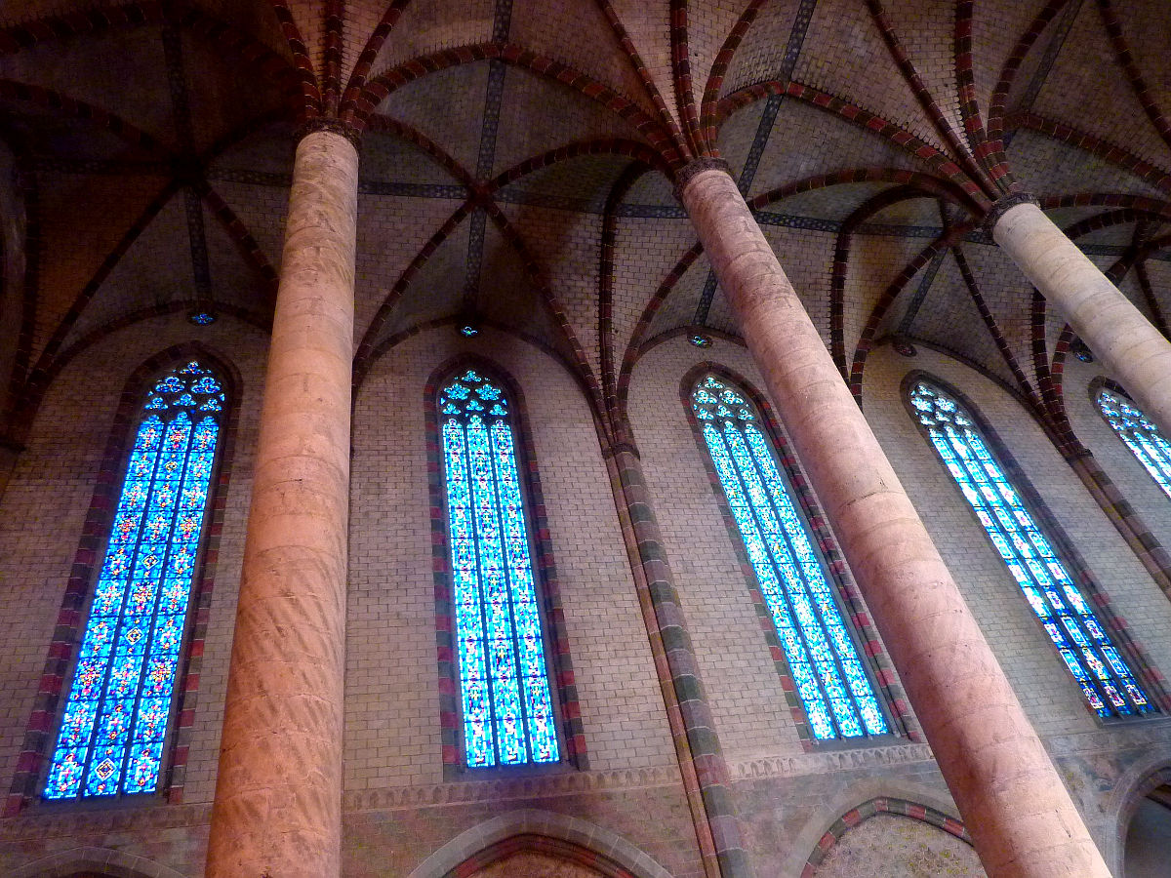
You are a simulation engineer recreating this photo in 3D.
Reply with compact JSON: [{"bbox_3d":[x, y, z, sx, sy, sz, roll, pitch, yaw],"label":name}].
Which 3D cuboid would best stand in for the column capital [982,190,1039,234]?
[{"bbox_3d":[12.387,-6.334,24.549,1.660,0.470,1.660,1,-44,-15],"label":"column capital"}]

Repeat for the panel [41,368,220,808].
[{"bbox_3d":[-12.076,2.688,23.835,2.288,14.810,0.250,1,-44,-15],"label":"panel"}]

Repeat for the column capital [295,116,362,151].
[{"bbox_3d":[-5.996,-6.592,19.710,1.660,0.470,1.660,1,-44,-15],"label":"column capital"}]

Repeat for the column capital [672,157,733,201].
[{"bbox_3d":[3.124,-6.433,21.967,1.660,0.470,1.660,1,-44,-15],"label":"column capital"}]

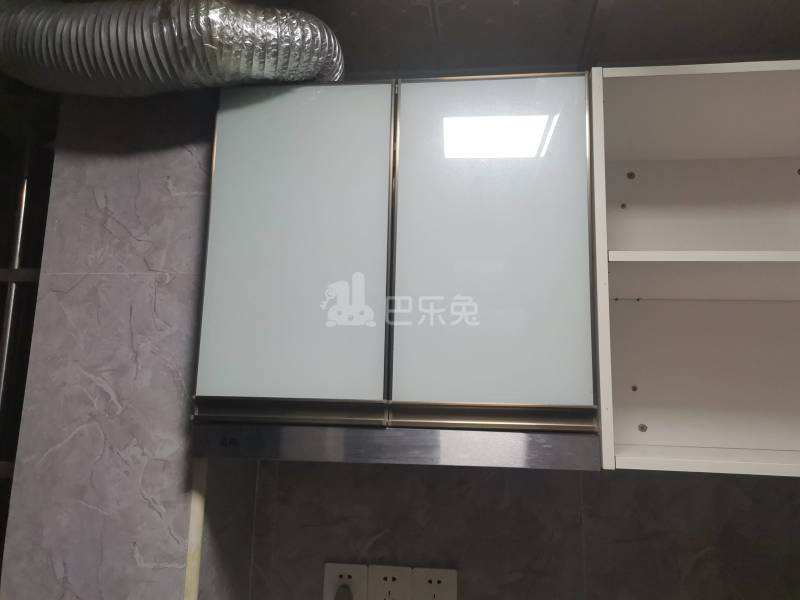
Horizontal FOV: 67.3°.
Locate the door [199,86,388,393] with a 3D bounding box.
[{"bbox_3d":[-0.159,-0.102,0.954,0.293,0.510,0.021,0,-10,6],"label":"door"}]

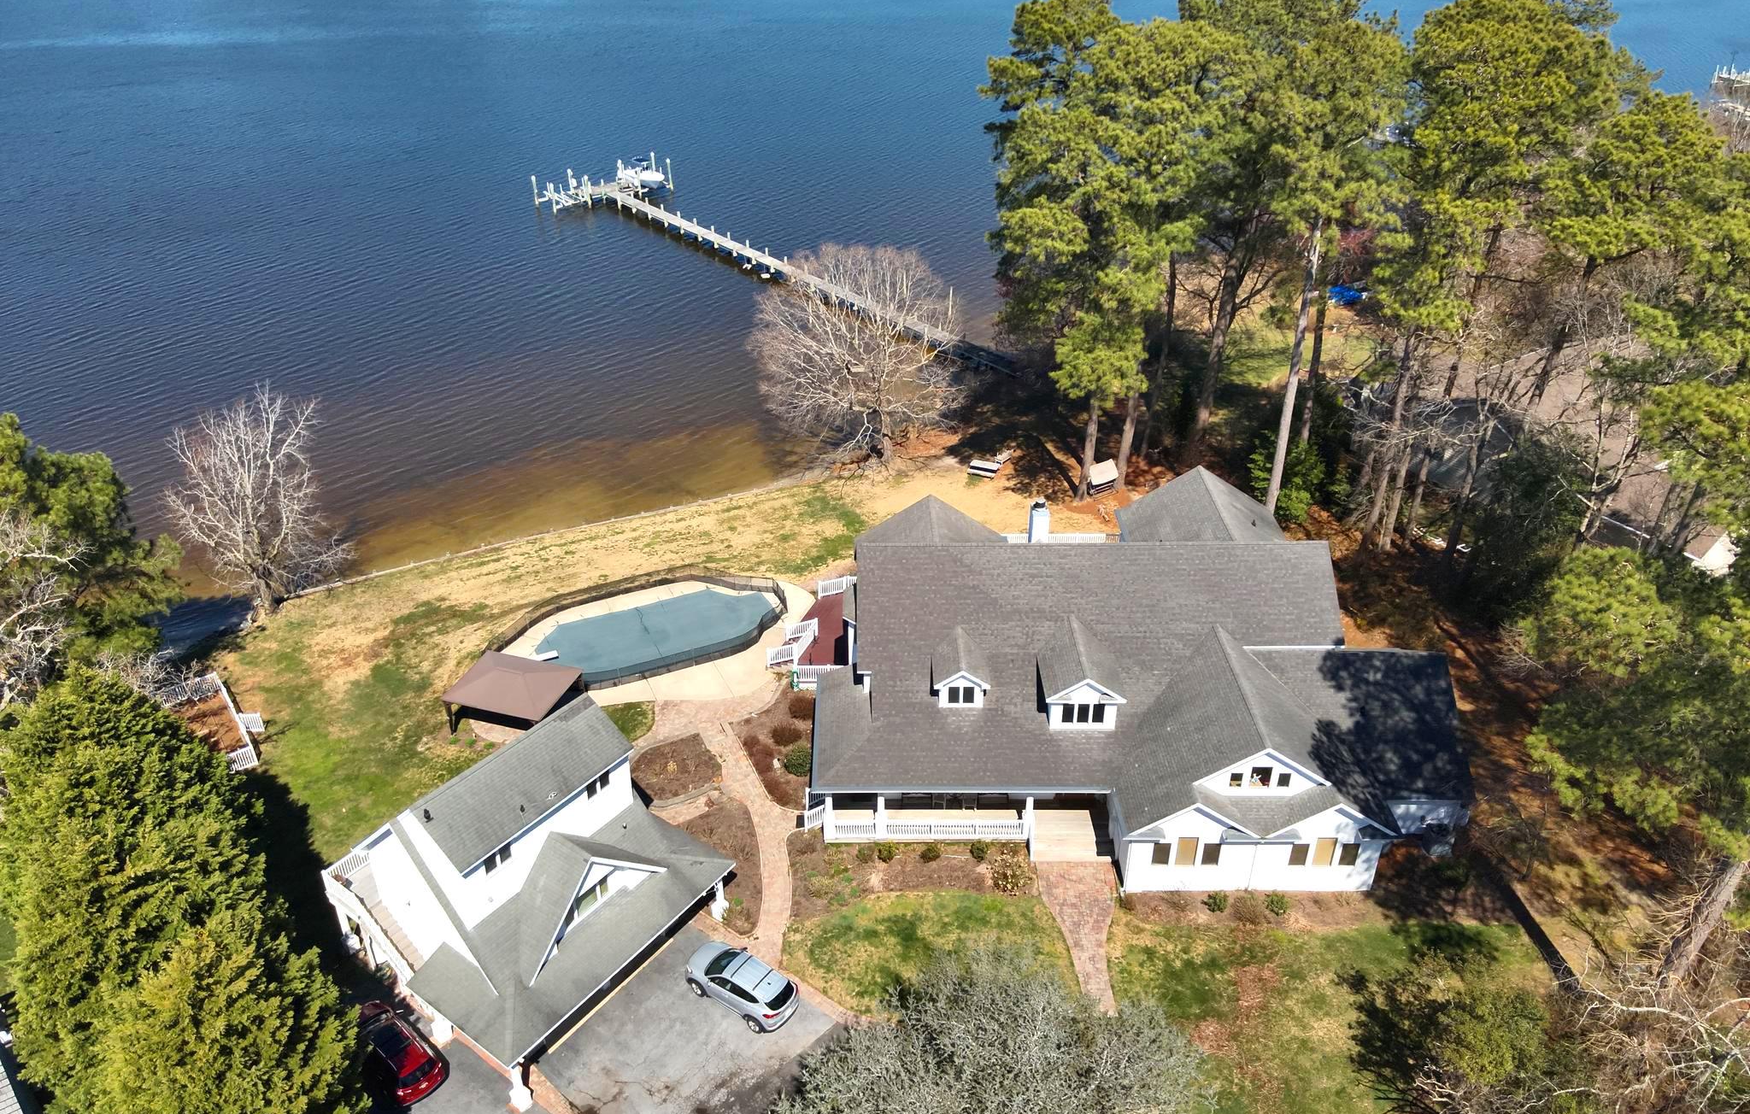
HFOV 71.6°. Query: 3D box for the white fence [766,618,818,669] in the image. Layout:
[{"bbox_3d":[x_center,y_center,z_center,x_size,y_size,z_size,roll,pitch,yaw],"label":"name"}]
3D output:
[{"bbox_3d":[-4.061,4.236,60.116,1.550,1.550,2.500,11,33,17],"label":"white fence"}]

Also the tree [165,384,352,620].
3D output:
[{"bbox_3d":[-31.504,-2.490,61.693,8.400,13.000,8.200,0,32,0],"label":"tree"}]

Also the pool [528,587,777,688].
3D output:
[{"bbox_3d":[-10.871,3.983,62.007,12.500,0.300,6.100,-12,34,-19],"label":"pool"}]

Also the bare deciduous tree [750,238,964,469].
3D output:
[{"bbox_3d":[-0.921,-12.157,76.089,13.600,14.200,13.200,0,32,0],"label":"bare deciduous tree"}]

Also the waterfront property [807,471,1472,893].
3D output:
[{"bbox_3d":[10.507,3.780,53.153,26.200,9.600,20.400,0,32,0],"label":"waterfront property"}]

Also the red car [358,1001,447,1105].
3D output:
[{"bbox_3d":[-16.091,16.377,40.398,4.680,1.680,1.860,24,39,34],"label":"red car"}]

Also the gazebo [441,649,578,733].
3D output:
[{"bbox_3d":[-16.369,6.349,55.254,4.970,3.100,3.870,10,33,15],"label":"gazebo"}]

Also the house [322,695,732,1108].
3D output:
[{"bbox_3d":[-12.546,10.784,43.516,10.700,7.900,10.600,21,37,30],"label":"house"}]

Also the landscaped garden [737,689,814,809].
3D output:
[{"bbox_3d":[-4.486,8.104,54.284,4.000,1.200,8.200,0,32,0],"label":"landscaped garden"}]

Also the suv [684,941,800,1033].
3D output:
[{"bbox_3d":[-4.634,14.997,42.614,4.500,1.660,1.850,20,37,29],"label":"suv"}]

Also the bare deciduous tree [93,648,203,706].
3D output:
[{"bbox_3d":[-34.190,5.693,55.700,5.200,4.600,4.800,0,32,0],"label":"bare deciduous tree"}]

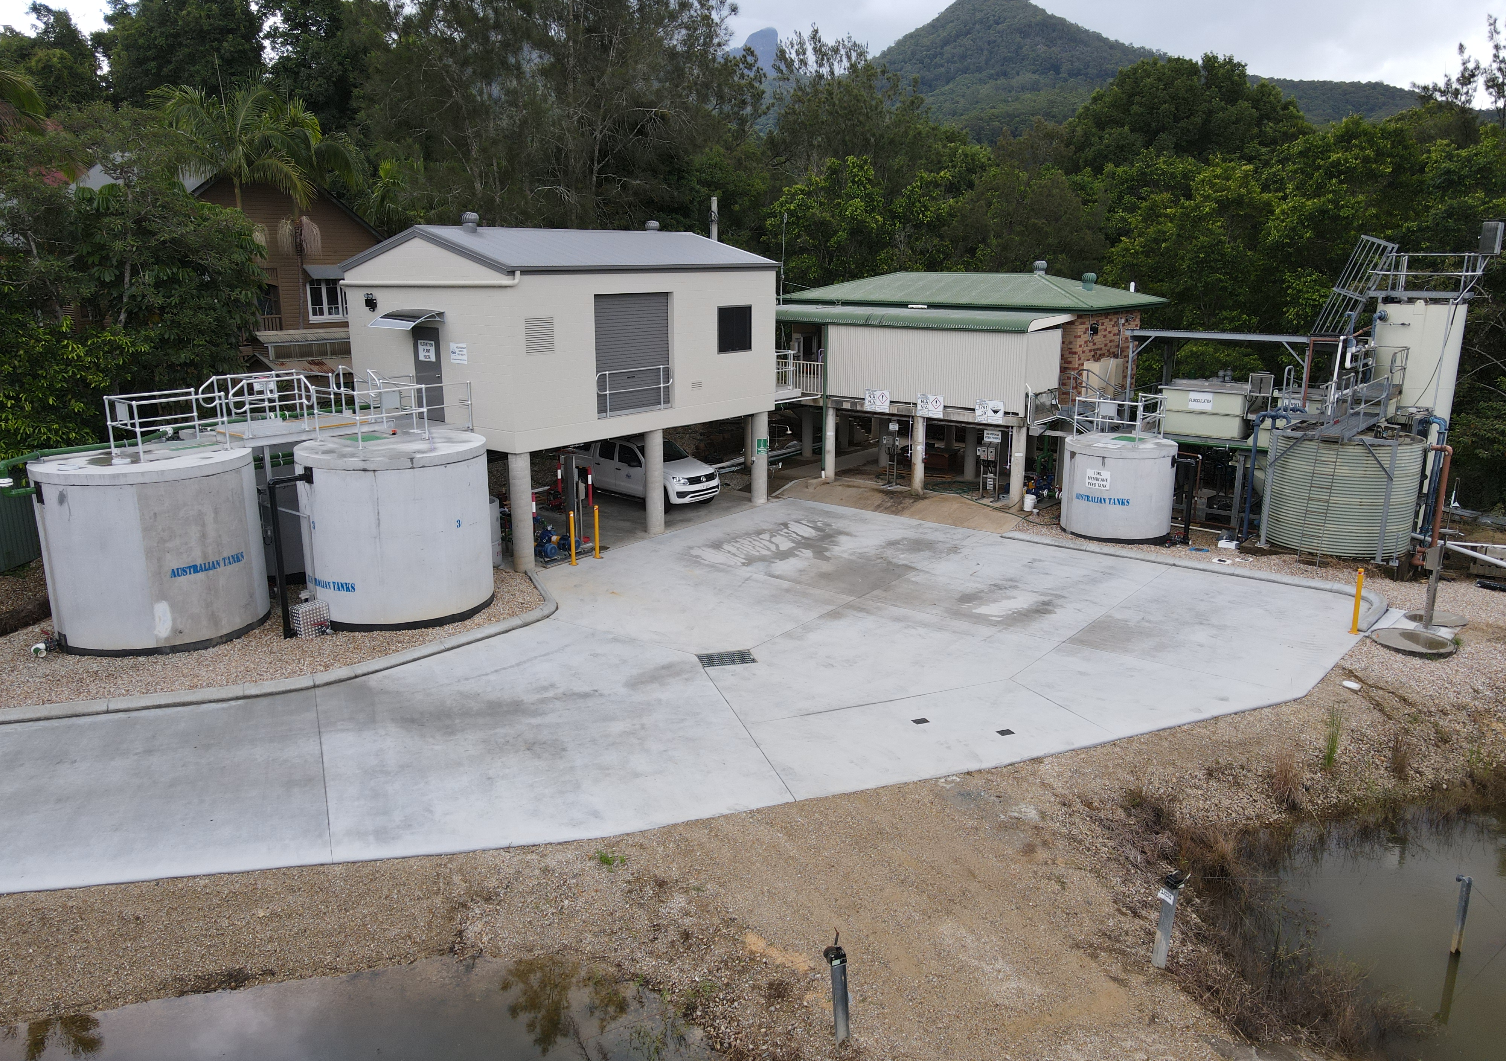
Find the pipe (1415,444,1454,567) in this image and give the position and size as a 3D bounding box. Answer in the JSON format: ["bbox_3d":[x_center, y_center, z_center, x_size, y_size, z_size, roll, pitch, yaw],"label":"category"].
[{"bbox_3d":[15.123,-0.565,23.346,0.520,2.720,0.220,9,17,31],"label":"pipe"}]

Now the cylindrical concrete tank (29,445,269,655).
[{"bbox_3d":[-10.750,0.196,18.836,3.434,3.149,3.434,-8,17,-30],"label":"cylindrical concrete tank"}]

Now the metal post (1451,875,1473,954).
[{"bbox_3d":[7.726,4.185,11.359,0.150,0.930,0.140,11,18,36],"label":"metal post"}]

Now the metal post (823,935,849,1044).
[{"bbox_3d":[0.758,4.070,9.297,0.180,1.040,0.160,2,15,5],"label":"metal post"}]

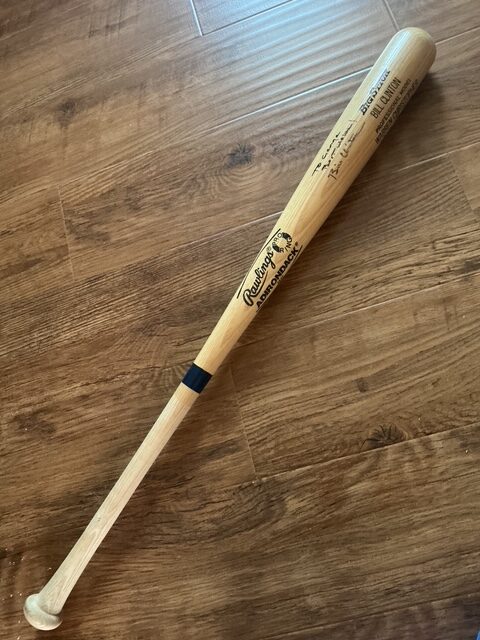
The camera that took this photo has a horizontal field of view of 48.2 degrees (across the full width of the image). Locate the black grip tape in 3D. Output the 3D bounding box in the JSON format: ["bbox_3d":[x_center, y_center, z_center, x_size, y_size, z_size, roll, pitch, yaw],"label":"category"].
[{"bbox_3d":[-0.052,0.070,0.647,0.028,0.028,0.027,32,85,19],"label":"black grip tape"}]

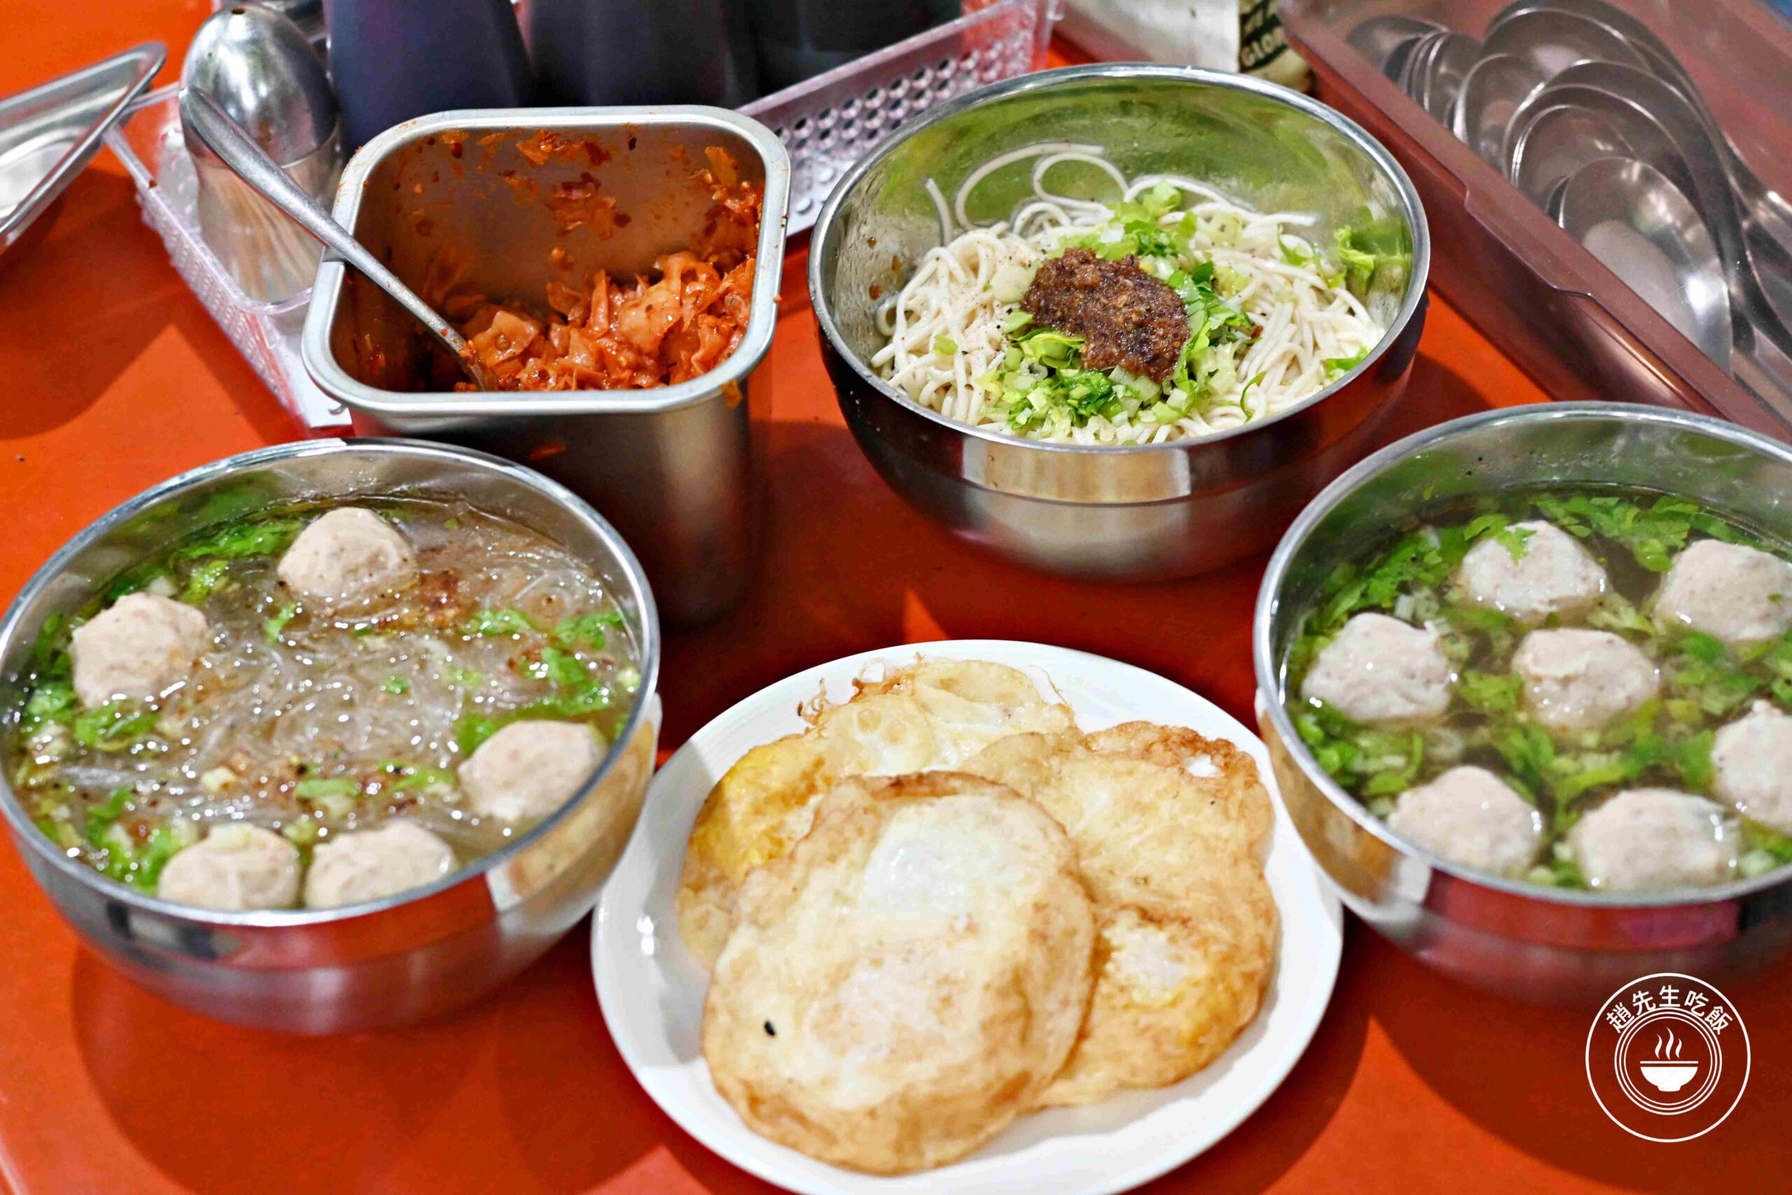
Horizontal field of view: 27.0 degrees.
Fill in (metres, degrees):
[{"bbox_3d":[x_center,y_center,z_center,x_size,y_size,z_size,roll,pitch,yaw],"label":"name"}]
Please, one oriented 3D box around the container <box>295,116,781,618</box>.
[{"bbox_3d":[-0.091,-0.061,1.055,0.128,0.093,0.130,-1,45,5],"label":"container"}]

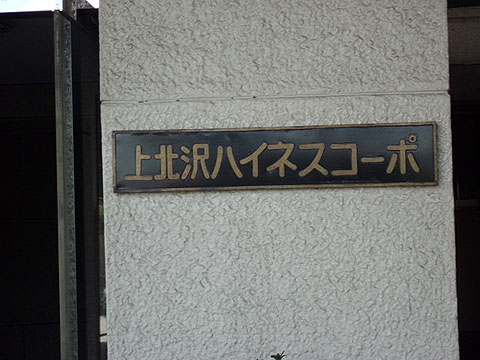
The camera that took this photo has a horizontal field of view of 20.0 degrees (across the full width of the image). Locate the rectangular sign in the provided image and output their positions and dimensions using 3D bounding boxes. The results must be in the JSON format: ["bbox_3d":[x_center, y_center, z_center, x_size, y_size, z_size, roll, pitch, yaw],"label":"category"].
[{"bbox_3d":[0.099,-0.061,3.785,0.900,0.173,0.025,-2,-2,4],"label":"rectangular sign"}]

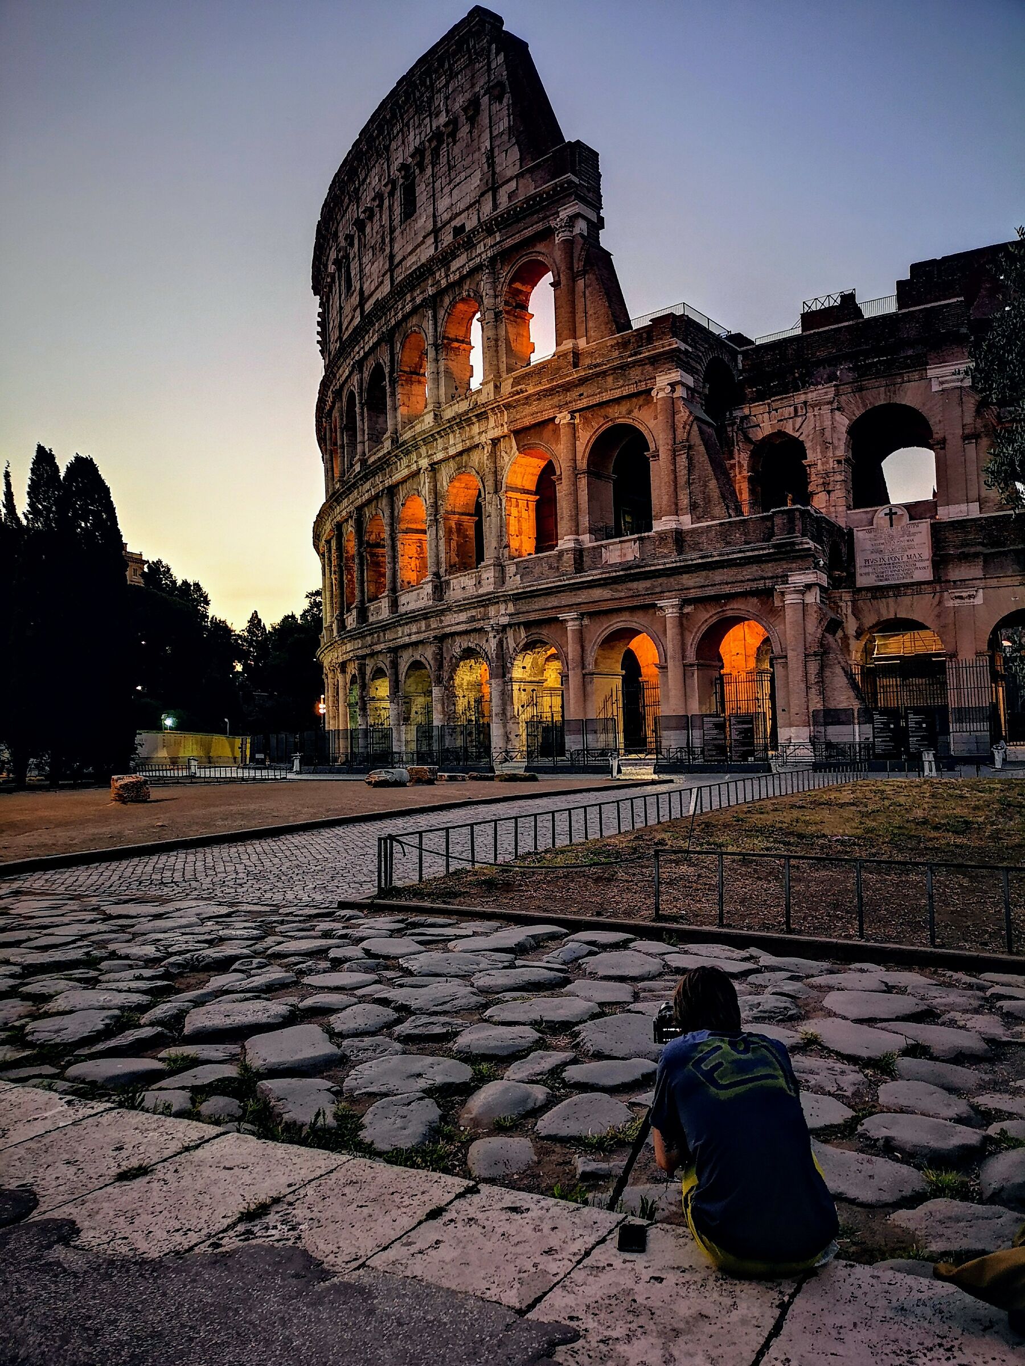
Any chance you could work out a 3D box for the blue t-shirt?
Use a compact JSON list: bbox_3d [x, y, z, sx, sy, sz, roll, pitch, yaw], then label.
[{"bbox_3d":[0.710,1.399,3.259,0.510,0.570,0.420,-2,-5,16],"label":"blue t-shirt"}]

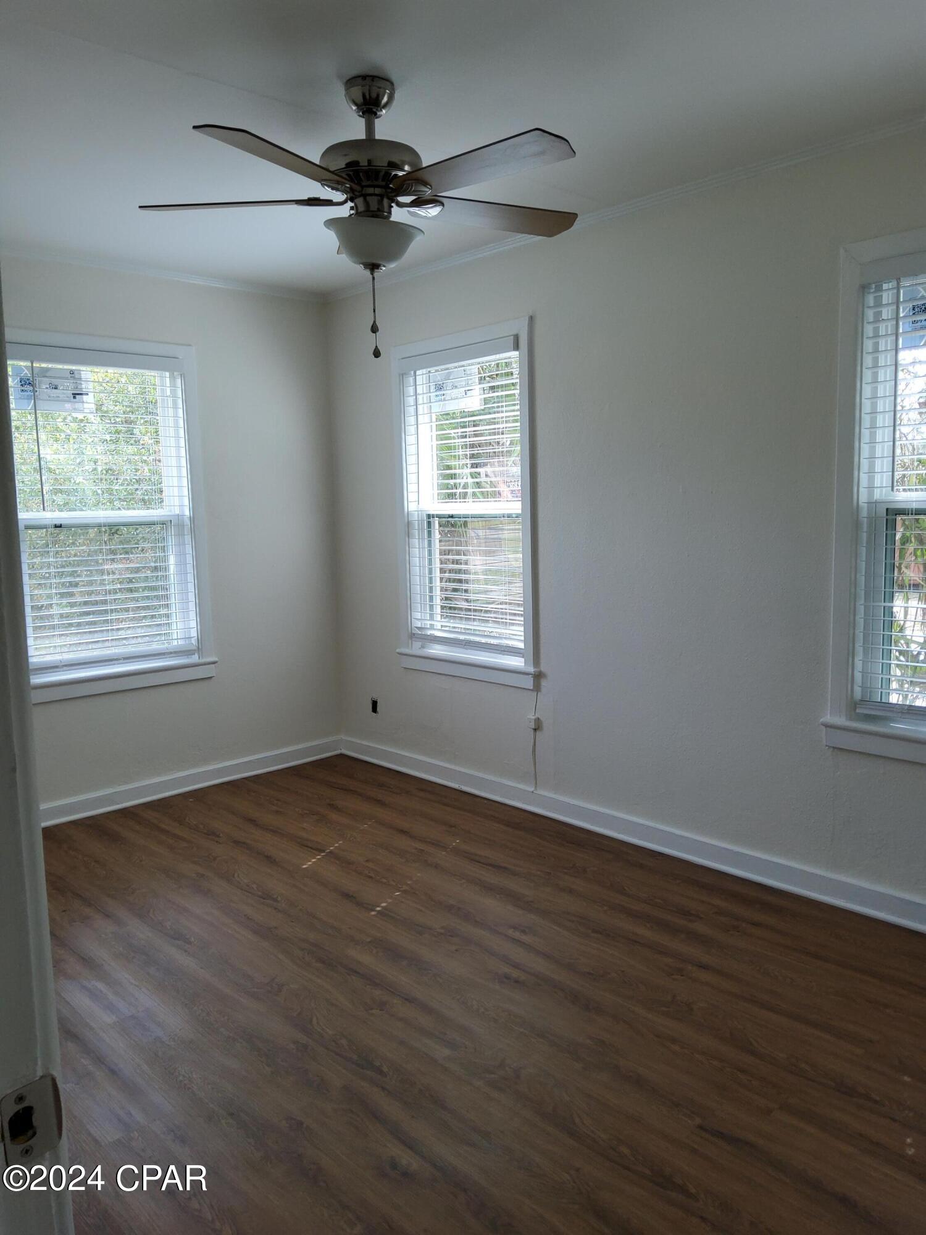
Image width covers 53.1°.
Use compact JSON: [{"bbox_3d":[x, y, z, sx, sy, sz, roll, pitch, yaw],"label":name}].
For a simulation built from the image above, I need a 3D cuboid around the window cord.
[{"bbox_3d":[0.319,0.542,4.065,0.025,0.450,0.040,-8,10,-43],"label":"window cord"}]

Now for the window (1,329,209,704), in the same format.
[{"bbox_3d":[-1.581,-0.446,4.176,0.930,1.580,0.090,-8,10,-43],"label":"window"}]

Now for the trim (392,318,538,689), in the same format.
[{"bbox_3d":[-0.004,-0.495,4.273,0.120,1.575,0.930,-8,10,-43],"label":"trim"}]

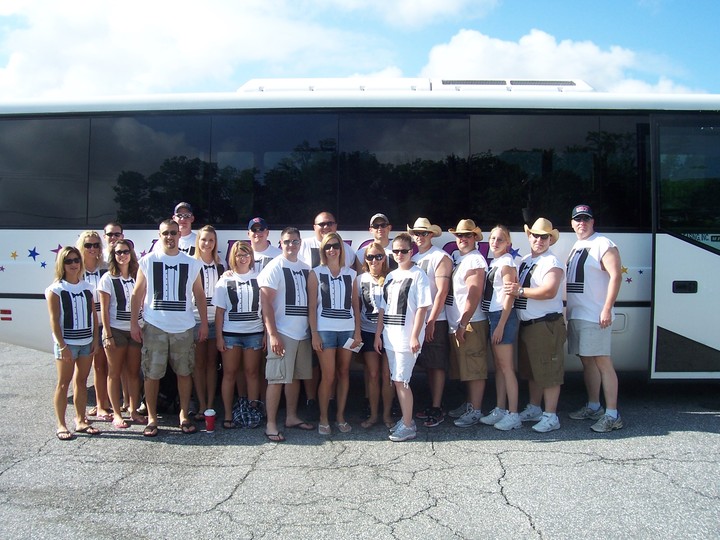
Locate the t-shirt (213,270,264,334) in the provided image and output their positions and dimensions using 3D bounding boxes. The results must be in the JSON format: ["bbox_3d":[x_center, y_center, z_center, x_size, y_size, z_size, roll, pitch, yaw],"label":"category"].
[{"bbox_3d":[-1.057,0.288,6.180,0.470,0.560,0.290,0,0,-10],"label":"t-shirt"}]

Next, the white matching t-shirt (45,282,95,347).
[{"bbox_3d":[-2.324,0.341,5.678,0.400,0.510,0.260,0,0,-38],"label":"white matching t-shirt"}]

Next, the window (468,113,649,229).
[{"bbox_3d":[1.980,-0.995,7.071,1.776,1.160,0.060,1,1,4],"label":"window"}]

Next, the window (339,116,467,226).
[{"bbox_3d":[0.463,-1.024,7.350,1.370,1.200,0.050,1,0,4],"label":"window"}]

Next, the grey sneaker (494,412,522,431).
[{"bbox_3d":[1.301,1.314,6.173,0.275,0.110,0.105,0,0,-36],"label":"grey sneaker"}]

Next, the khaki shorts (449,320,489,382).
[{"bbox_3d":[0.990,0.735,6.420,0.330,0.570,0.410,0,0,-30],"label":"khaki shorts"}]

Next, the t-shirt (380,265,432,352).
[{"bbox_3d":[0.386,0.320,5.870,0.470,0.720,0.290,1,0,40],"label":"t-shirt"}]

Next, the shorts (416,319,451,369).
[{"bbox_3d":[0.639,0.671,6.367,0.310,0.500,0.400,0,0,-40],"label":"shorts"}]

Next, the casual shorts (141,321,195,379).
[{"bbox_3d":[-1.615,0.669,5.950,0.450,0.530,0.300,0,2,-16],"label":"casual shorts"}]

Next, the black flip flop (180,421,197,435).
[{"bbox_3d":[-1.415,1.282,5.830,0.120,0.075,0.290,0,1,-20],"label":"black flip flop"}]

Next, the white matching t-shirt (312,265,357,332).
[{"bbox_3d":[-0.217,0.243,6.030,0.390,0.580,0.270,0,2,-10],"label":"white matching t-shirt"}]

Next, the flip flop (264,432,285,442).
[{"bbox_3d":[-0.710,1.352,5.830,0.110,0.050,0.280,0,0,-14],"label":"flip flop"}]

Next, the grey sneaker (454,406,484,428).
[{"bbox_3d":[0.968,1.299,6.250,0.115,0.125,0.305,2,2,34],"label":"grey sneaker"}]

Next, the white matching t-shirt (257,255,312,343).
[{"bbox_3d":[-0.593,0.233,5.780,0.540,0.690,0.360,0,1,-36],"label":"white matching t-shirt"}]

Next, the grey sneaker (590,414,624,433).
[{"bbox_3d":[2.159,1.319,6.153,0.305,0.120,0.115,0,0,-30],"label":"grey sneaker"}]

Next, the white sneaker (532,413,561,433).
[{"bbox_3d":[1.622,1.326,6.150,0.110,0.120,0.290,1,0,43],"label":"white sneaker"}]

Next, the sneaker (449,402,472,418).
[{"bbox_3d":[0.963,1.302,6.575,0.305,0.120,0.115,0,0,-32],"label":"sneaker"}]

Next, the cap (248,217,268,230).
[{"bbox_3d":[-0.957,-0.434,6.650,0.180,0.130,0.270,0,2,-5],"label":"cap"}]

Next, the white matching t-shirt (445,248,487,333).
[{"bbox_3d":[0.964,0.175,6.345,0.340,0.700,0.470,1,0,-24],"label":"white matching t-shirt"}]

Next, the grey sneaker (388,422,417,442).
[{"bbox_3d":[0.348,1.305,5.708,0.275,0.110,0.105,0,0,-44],"label":"grey sneaker"}]

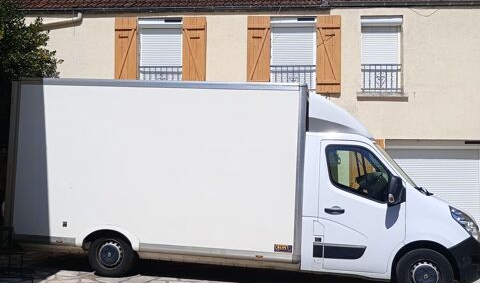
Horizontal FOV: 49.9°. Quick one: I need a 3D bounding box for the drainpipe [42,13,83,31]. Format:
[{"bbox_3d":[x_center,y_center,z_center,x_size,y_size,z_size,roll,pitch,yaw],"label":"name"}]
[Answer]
[{"bbox_3d":[-3.935,-2.650,11.420,0.941,0.434,0.150,0,-1,4],"label":"drainpipe"}]

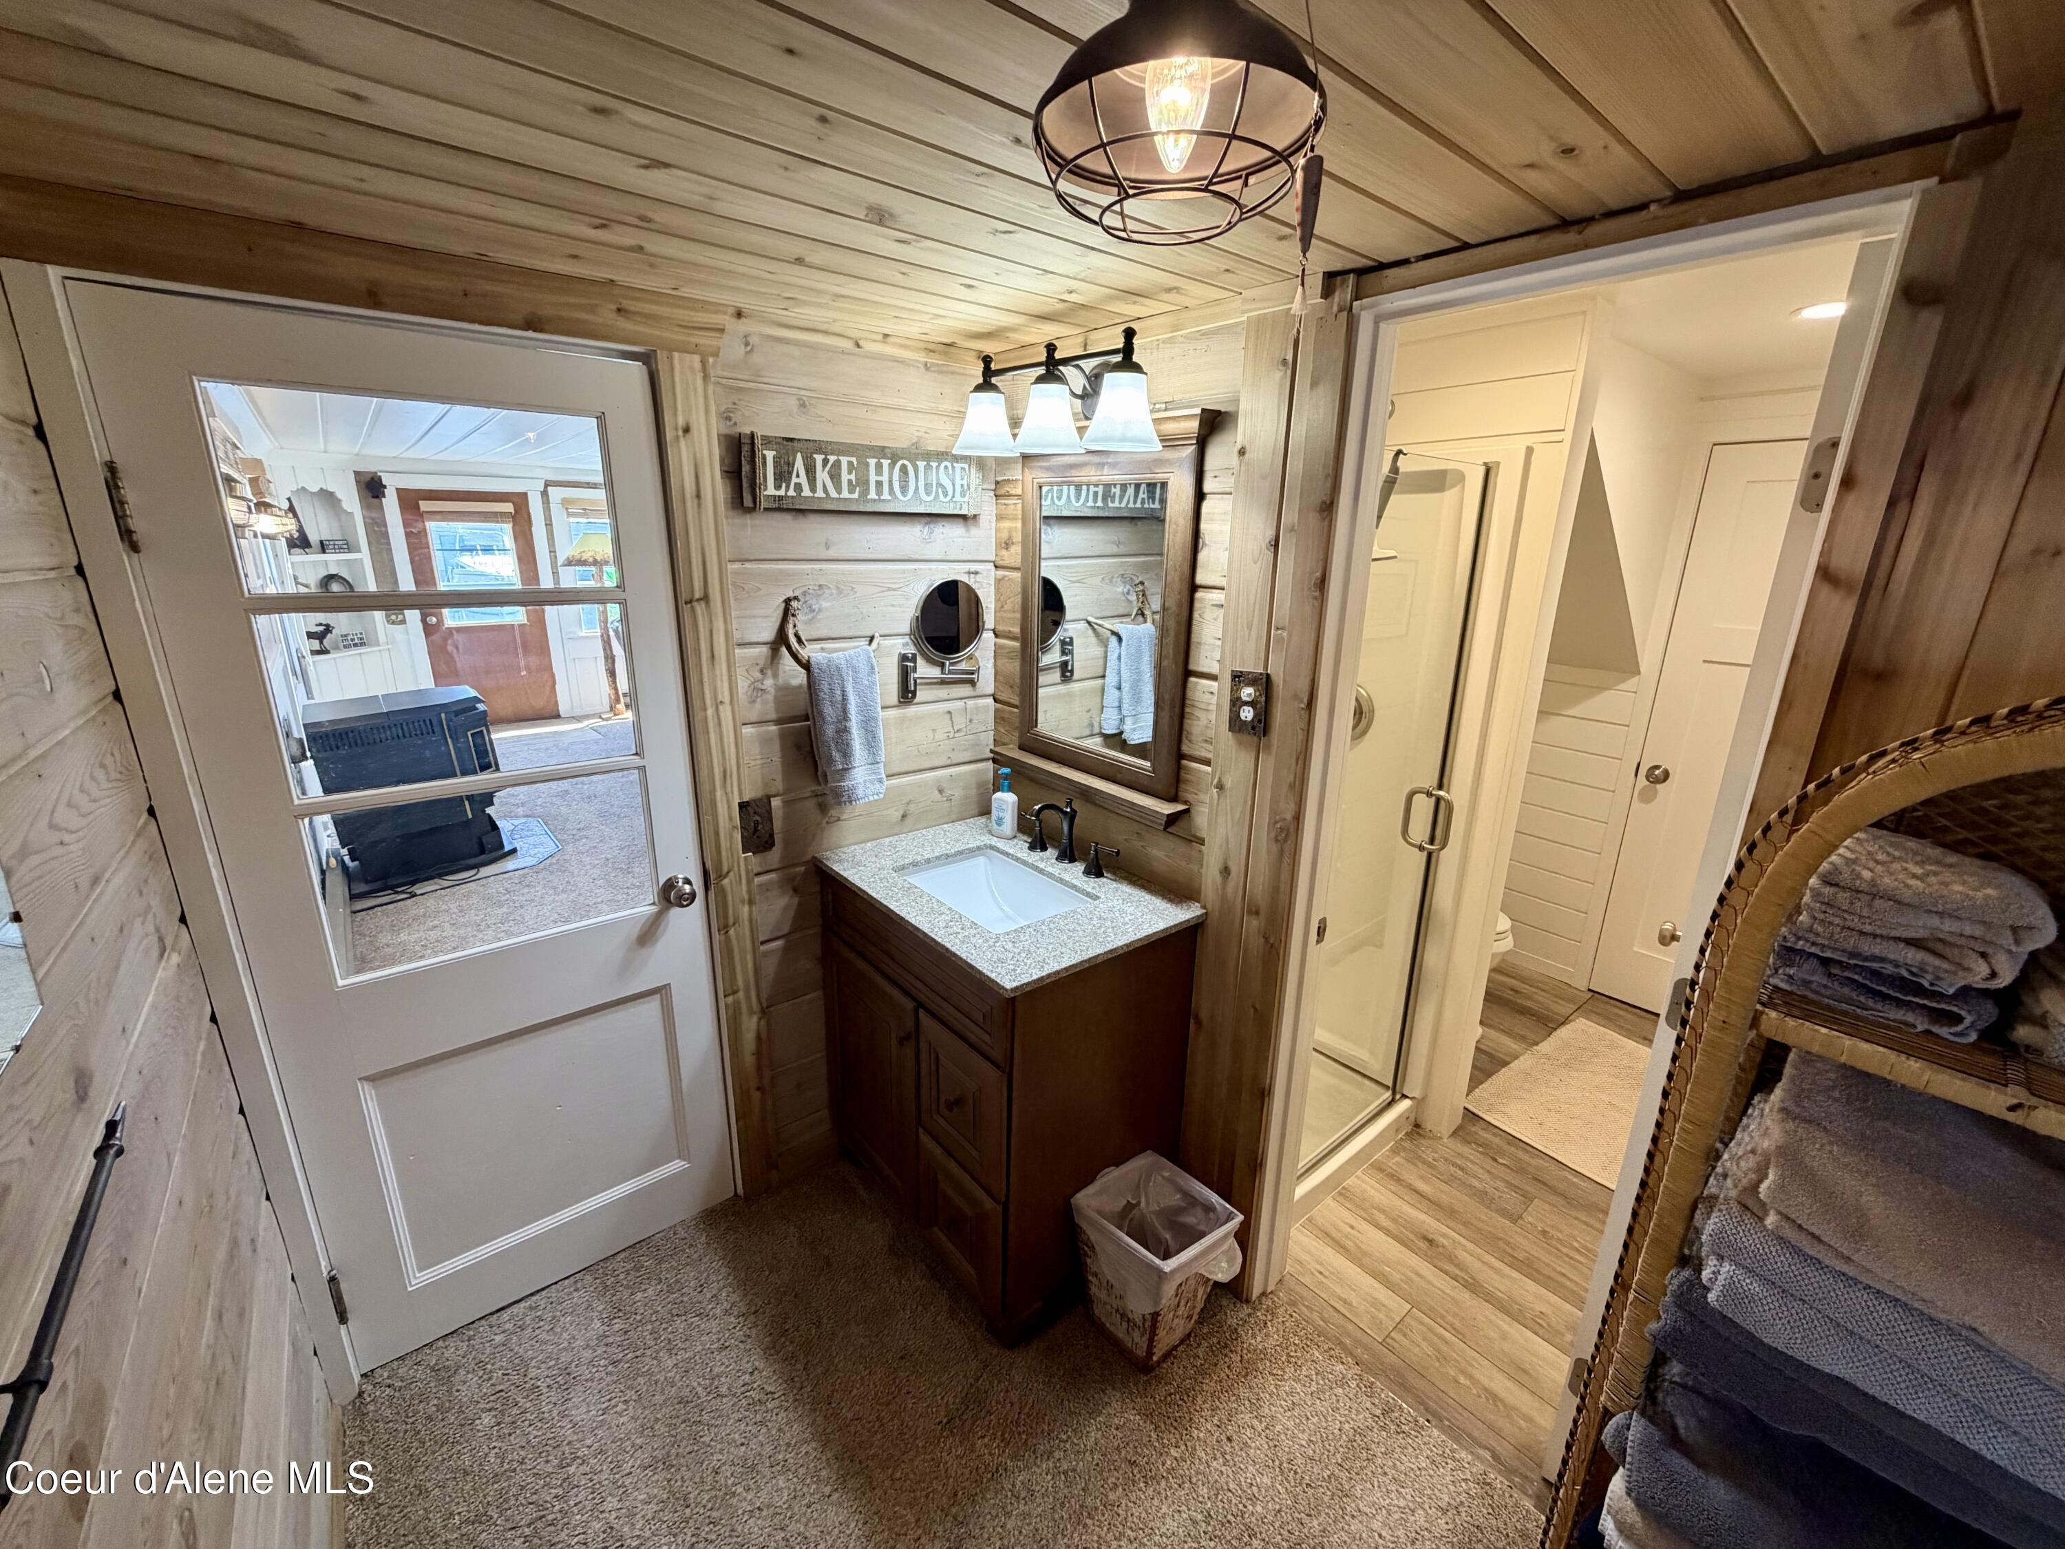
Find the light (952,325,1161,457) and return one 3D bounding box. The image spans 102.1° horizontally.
[{"bbox_3d":[0.068,-0.792,1.776,0.225,0.212,0.600,-12,21,-38],"label":"light"}]

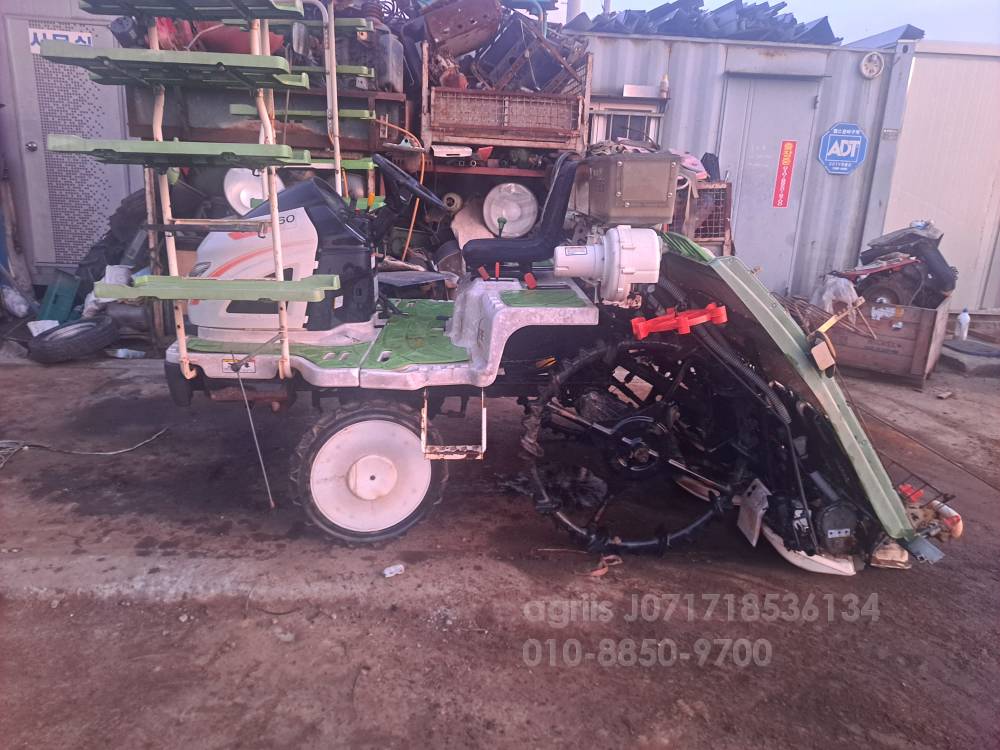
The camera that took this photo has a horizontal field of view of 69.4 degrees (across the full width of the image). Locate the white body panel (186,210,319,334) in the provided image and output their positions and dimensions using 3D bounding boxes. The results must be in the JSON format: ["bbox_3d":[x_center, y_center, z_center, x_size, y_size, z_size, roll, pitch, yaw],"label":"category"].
[{"bbox_3d":[-1.094,-0.484,3.219,0.500,0.490,0.440,2,16,-4],"label":"white body panel"}]

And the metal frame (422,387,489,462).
[{"bbox_3d":[-0.186,0.198,2.892,0.255,0.300,0.110,2,16,-4],"label":"metal frame"}]

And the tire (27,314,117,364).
[{"bbox_3d":[-3.145,-0.260,5.350,0.595,0.170,0.595,-9,24,3],"label":"tire"}]

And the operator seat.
[{"bbox_3d":[0.083,-0.729,3.240,0.490,0.480,0.450,2,16,-4],"label":"operator seat"}]

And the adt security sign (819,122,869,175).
[{"bbox_3d":[2.929,-1.929,6.150,0.395,0.410,0.020,2,16,-2],"label":"adt security sign"}]

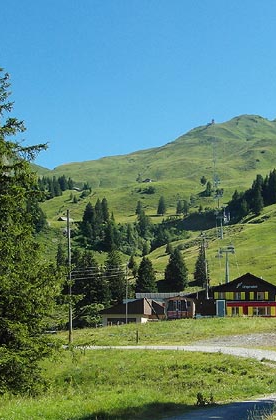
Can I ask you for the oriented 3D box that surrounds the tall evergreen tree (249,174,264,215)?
[{"bbox_3d":[55.018,-7.196,260.000,6.500,18.570,6.500,0,-4,0],"label":"tall evergreen tree"}]

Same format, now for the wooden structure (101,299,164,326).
[{"bbox_3d":[-0.854,16.002,87.000,8.300,4.400,7.500,-2,-4,17],"label":"wooden structure"}]

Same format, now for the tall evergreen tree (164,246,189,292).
[{"bbox_3d":[8.504,13.494,127.000,5.440,10.430,5.440,0,-4,0],"label":"tall evergreen tree"}]

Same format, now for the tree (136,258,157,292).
[{"bbox_3d":[1.852,14.270,122.000,4.790,8.280,4.790,0,-4,0],"label":"tree"}]

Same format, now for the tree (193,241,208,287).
[{"bbox_3d":[14.509,12.884,130.000,3.250,10.210,3.250,0,-4,0],"label":"tree"}]

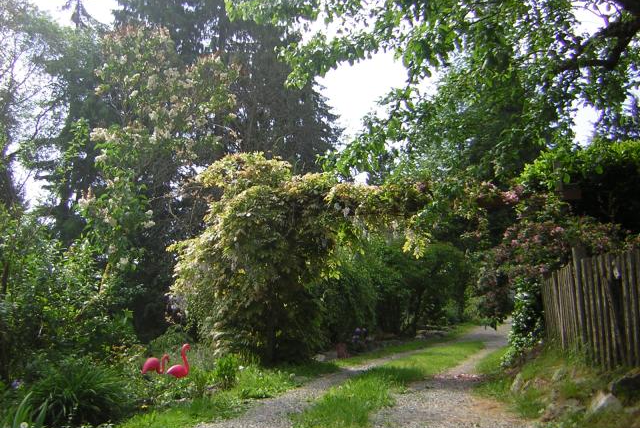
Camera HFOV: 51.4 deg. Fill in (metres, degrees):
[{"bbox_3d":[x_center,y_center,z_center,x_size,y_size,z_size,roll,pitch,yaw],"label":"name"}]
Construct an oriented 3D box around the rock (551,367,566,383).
[{"bbox_3d":[2.938,1.977,8.200,0.190,0.190,0.160,-2,-8,12],"label":"rock"}]

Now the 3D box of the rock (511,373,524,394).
[{"bbox_3d":[2.552,2.190,8.600,0.180,0.270,0.180,-2,-8,12],"label":"rock"}]

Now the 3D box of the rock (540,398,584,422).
[{"bbox_3d":[2.532,2.052,6.950,0.430,0.250,0.320,-2,-8,12],"label":"rock"}]

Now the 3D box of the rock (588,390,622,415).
[{"bbox_3d":[2.917,1.926,6.800,0.330,0.240,0.280,-2,-8,12],"label":"rock"}]

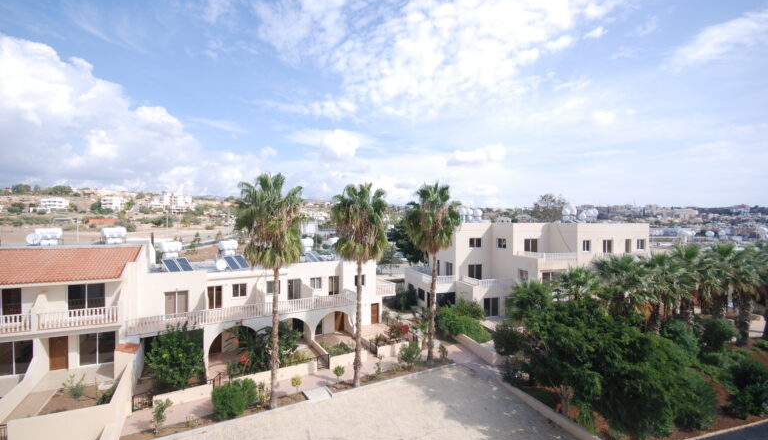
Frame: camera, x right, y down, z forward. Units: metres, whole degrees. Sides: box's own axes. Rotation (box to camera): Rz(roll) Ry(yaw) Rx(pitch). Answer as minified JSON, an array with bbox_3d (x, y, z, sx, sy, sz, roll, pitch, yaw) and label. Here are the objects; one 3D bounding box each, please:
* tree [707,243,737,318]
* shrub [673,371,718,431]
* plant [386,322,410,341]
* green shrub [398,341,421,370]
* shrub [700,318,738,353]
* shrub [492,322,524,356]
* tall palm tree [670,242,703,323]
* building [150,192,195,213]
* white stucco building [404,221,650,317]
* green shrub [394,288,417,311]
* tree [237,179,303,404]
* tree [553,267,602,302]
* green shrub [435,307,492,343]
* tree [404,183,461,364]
[{"bbox_3d":[31.424,6.693,29.718,2.800,8.860,2.800,1,1,0],"label":"tree"},{"bbox_3d":[14.681,8.266,15.100,1.900,2.450,1.900,0,-1,-14],"label":"shrub"},{"bbox_3d":[1.299,9.943,28.700,2.000,1.500,1.800,1,1,0],"label":"plant"},{"bbox_3d":[1.820,9.156,22.000,1.600,1.700,1.500,0,-1,0],"label":"green shrub"},{"bbox_3d":[24.922,8.423,23.800,2.300,2.400,2.200,0,-1,-14],"label":"shrub"},{"bbox_3d":[9.093,8.544,23.400,2.200,2.250,2.100,0,-1,-14],"label":"shrub"},{"bbox_3d":[26.334,5.735,27.800,3.000,7.450,3.000,0,-1,-14],"label":"tall palm tree"},{"bbox_3d":[-191.433,-14.785,290.000,36.000,18.000,20.000,0,-1,-25],"label":"building"},{"bbox_3d":[14.773,5.156,38.049,19.700,9.600,17.000,0,-1,-14],"label":"white stucco building"},{"bbox_3d":[2.438,8.782,35.500,2.300,2.500,2.200,0,-1,-14],"label":"green shrub"},{"bbox_3d":[-6.302,4.198,18.697,3.760,13.670,3.760,1,1,0],"label":"tree"},{"bbox_3d":[17.010,7.511,27.958,3.400,6.590,3.400,1,1,0],"label":"tree"},{"bbox_3d":[6.500,8.852,26.900,3.200,2.000,4.000,0,-1,-14],"label":"green shrub"},{"bbox_3d":[3.820,4.195,24.984,4.320,13.900,4.320,1,1,0],"label":"tree"}]

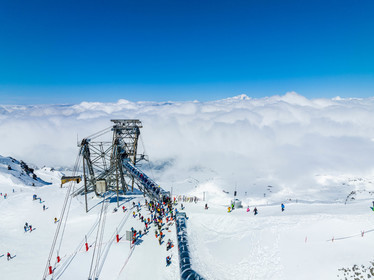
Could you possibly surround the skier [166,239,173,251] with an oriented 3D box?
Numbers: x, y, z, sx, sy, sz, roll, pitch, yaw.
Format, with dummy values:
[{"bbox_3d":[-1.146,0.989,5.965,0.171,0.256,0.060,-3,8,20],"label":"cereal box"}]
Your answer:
[{"bbox_3d":[-3.720,22.500,55.200,0.750,1.750,1.100,2,9,17],"label":"skier"}]

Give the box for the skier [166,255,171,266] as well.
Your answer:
[{"bbox_3d":[-3.580,23.350,50.000,0.700,1.750,1.100,2,9,17],"label":"skier"}]

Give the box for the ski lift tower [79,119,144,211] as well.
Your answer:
[{"bbox_3d":[-22.400,6.730,80.950,11.500,25.500,17.000,2,9,14],"label":"ski lift tower"}]

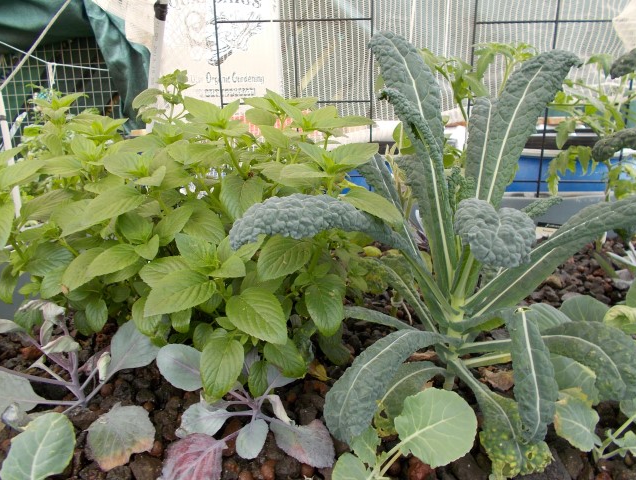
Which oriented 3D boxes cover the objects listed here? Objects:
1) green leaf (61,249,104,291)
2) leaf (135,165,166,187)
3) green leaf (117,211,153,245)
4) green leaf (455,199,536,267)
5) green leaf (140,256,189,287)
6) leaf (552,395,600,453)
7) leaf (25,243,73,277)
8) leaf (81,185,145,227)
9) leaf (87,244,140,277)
[{"bbox_3d":[-0.288,0.036,0.597,0.068,0.046,0.055,-14,20,-38],"label":"green leaf"},{"bbox_3d":[-0.215,-0.083,0.618,0.035,0.018,0.043,-11,25,-27],"label":"leaf"},{"bbox_3d":[-0.239,-0.017,0.628,0.064,0.043,0.044,13,20,41],"label":"green leaf"},{"bbox_3d":[0.196,-0.011,0.530,0.080,0.066,0.080,2,15,11],"label":"green leaf"},{"bbox_3d":[-0.170,0.034,0.552,0.067,0.017,0.042,-11,43,-32],"label":"green leaf"},{"bbox_3d":[0.261,0.185,0.485,0.050,0.060,0.017,-49,0,-36],"label":"leaf"},{"bbox_3d":[-0.359,0.026,0.648,0.066,0.043,0.059,-8,17,-23],"label":"leaf"},{"bbox_3d":[-0.248,-0.038,0.585,0.085,0.015,0.042,-34,53,-21],"label":"leaf"},{"bbox_3d":[-0.257,0.029,0.605,0.069,0.015,0.040,-29,51,-26],"label":"leaf"}]

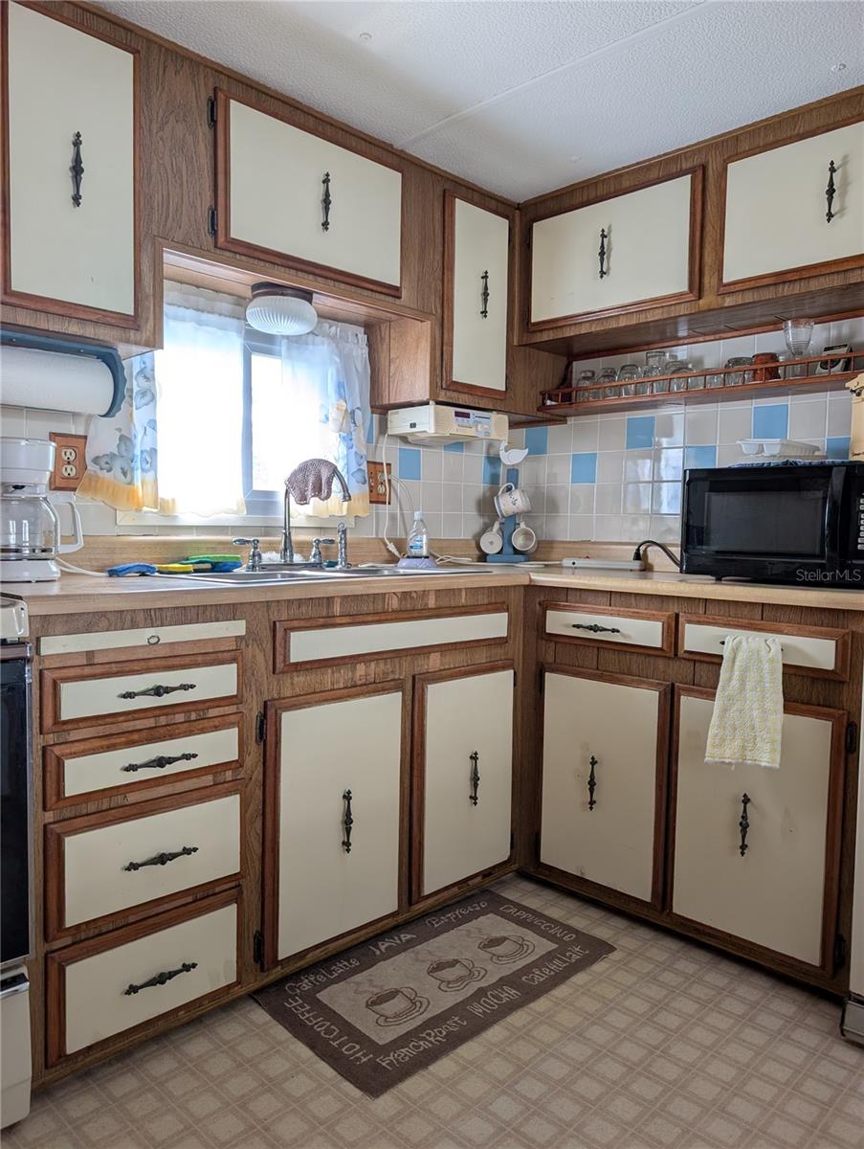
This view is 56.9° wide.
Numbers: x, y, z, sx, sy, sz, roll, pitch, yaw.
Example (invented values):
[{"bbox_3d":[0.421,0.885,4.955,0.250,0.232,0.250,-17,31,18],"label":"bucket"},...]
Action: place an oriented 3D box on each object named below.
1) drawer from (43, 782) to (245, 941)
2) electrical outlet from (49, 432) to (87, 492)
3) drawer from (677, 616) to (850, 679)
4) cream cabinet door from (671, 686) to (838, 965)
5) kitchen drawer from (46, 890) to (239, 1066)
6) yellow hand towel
[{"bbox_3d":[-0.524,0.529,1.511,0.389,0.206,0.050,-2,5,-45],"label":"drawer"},{"bbox_3d":[-0.884,-0.273,1.952,0.090,0.138,0.020,-2,5,-45],"label":"electrical outlet"},{"bbox_3d":[0.736,0.160,1.801,0.045,0.112,0.387,-2,5,-45],"label":"drawer"},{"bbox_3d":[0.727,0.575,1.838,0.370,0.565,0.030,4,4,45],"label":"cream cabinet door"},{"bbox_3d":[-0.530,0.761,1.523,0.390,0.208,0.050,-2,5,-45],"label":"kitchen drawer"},{"bbox_3d":[0.702,0.287,1.797,0.045,0.302,0.172,-2,5,-45],"label":"yellow hand towel"}]

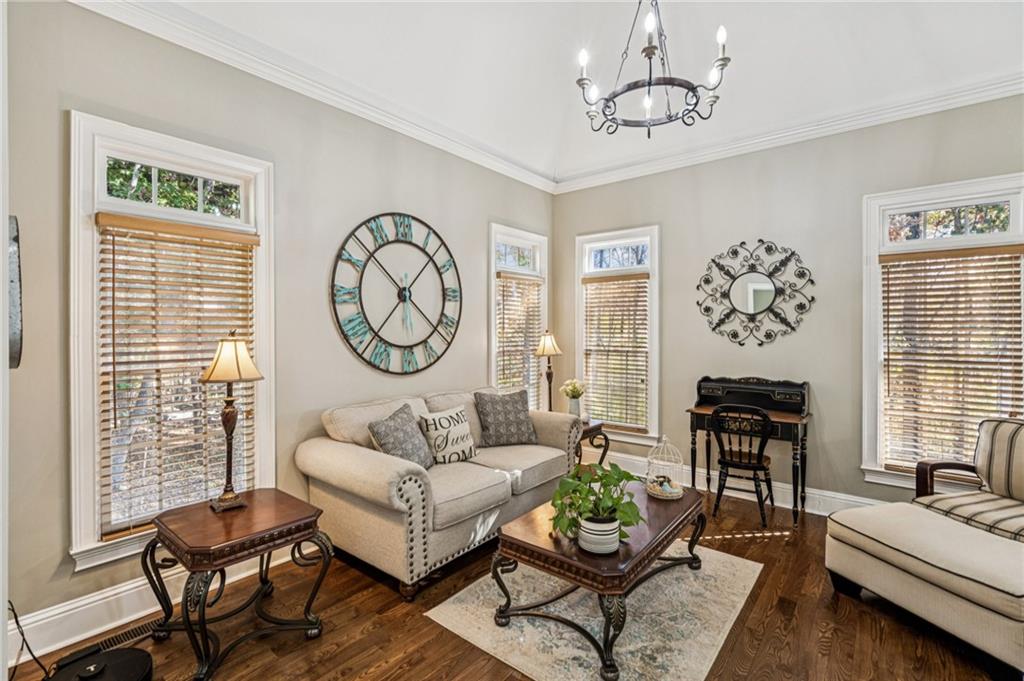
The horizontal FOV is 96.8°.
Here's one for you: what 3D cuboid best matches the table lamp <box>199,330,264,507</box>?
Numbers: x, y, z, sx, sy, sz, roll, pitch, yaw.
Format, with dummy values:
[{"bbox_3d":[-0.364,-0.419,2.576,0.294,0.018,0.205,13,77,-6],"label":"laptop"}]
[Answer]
[{"bbox_3d":[-1.386,0.379,2.237,0.252,0.861,0.252,1,1,40],"label":"table lamp"}]

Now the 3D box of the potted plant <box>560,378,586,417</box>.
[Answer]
[{"bbox_3d":[0.573,0.566,4.259,0.217,0.420,0.217,0,1,0],"label":"potted plant"}]

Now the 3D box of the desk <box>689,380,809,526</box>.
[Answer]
[{"bbox_3d":[1.871,0.830,3.640,0.819,1.025,0.420,1,1,40],"label":"desk"}]

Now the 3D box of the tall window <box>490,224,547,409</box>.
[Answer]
[{"bbox_3d":[0.084,-0.056,4.587,0.100,2.085,0.883,2,2,39],"label":"tall window"}]

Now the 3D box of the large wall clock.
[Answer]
[{"bbox_3d":[-0.783,-0.339,3.367,0.042,1.176,1.169,1,1,40],"label":"large wall clock"}]

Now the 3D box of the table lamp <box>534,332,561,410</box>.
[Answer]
[{"bbox_3d":[0.359,0.347,4.327,0.252,0.861,0.252,0,1,0],"label":"table lamp"}]

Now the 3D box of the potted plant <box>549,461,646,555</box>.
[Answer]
[{"bbox_3d":[0.417,0.756,2.109,0.378,0.371,0.385,1,1,40],"label":"potted plant"}]

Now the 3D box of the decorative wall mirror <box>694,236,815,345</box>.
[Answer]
[{"bbox_3d":[1.981,-0.391,3.757,0.889,0.882,0.042,1,1,40],"label":"decorative wall mirror"}]

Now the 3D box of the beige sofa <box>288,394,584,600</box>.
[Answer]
[{"bbox_3d":[-0.358,0.875,3.264,0.882,0.938,1.890,1,1,40],"label":"beige sofa"}]

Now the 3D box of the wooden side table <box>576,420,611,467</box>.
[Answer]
[{"bbox_3d":[0.477,1.052,4.220,0.602,0.554,0.602,1,1,40],"label":"wooden side table"}]

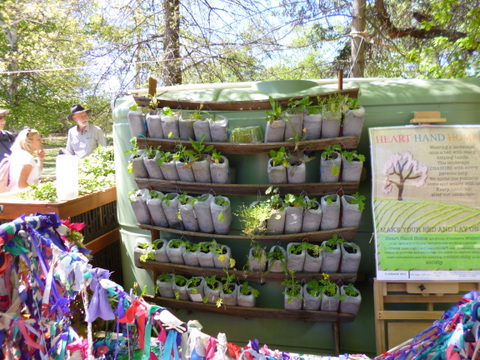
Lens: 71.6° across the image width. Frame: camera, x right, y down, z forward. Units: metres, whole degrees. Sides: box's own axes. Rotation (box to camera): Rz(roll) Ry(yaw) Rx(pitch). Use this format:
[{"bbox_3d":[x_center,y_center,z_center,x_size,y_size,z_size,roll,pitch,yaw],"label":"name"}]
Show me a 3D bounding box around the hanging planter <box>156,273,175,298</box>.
[{"bbox_3d":[-0.449,0.645,2.013,0.090,0.145,0.100,1,8,9],"label":"hanging planter"}]

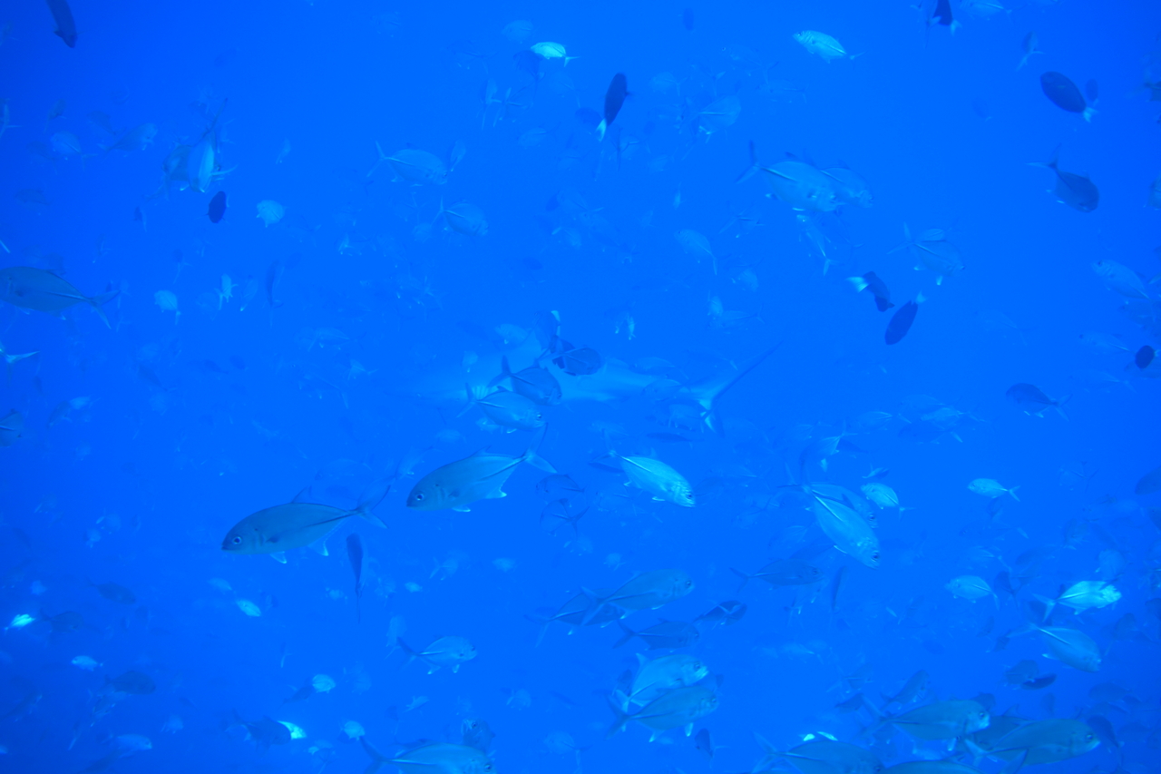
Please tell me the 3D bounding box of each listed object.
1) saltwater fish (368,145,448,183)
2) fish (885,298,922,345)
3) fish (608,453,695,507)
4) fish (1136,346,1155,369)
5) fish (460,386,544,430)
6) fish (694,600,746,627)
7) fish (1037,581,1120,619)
[{"bbox_3d":[-0.807,-1.032,10.500,0.080,0.185,0.520,0,-9,43],"label":"saltwater fish"},{"bbox_3d":[1.163,-0.235,8.000,0.050,0.250,0.110,11,-29,49],"label":"fish"},{"bbox_3d":[0.279,0.372,9.300,0.520,0.185,0.080,32,-11,-17],"label":"fish"},{"bbox_3d":[3.355,-0.178,13.200,0.080,0.160,0.280,9,14,37],"label":"fish"},{"bbox_3d":[-0.342,0.092,9.800,0.450,0.170,0.075,16,1,-28],"label":"fish"},{"bbox_3d":[0.688,1.117,11.000,0.430,0.160,0.080,-12,8,-40],"label":"fish"},{"bbox_3d":[2.581,1.107,11.500,0.500,0.180,0.080,-6,1,-13],"label":"fish"}]

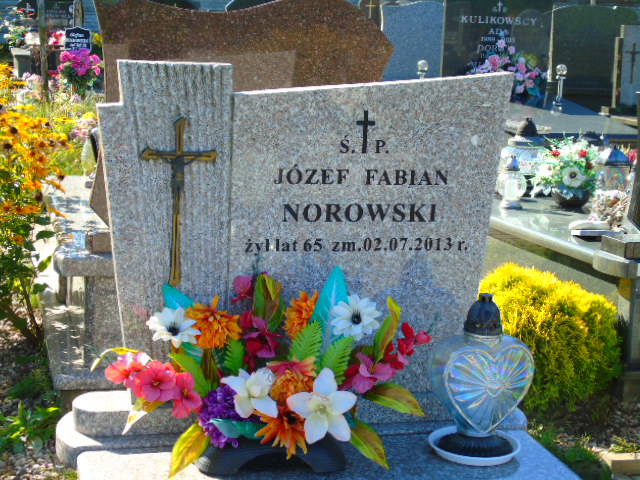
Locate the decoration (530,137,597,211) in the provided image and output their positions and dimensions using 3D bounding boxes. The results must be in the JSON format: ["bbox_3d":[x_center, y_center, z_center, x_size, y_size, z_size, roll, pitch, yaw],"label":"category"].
[{"bbox_3d":[0.896,-0.247,4.200,0.245,0.265,0.235,0,11,-12],"label":"decoration"}]

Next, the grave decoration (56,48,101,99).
[{"bbox_3d":[-1.854,-1.278,8.800,0.340,0.390,0.320,0,11,-12],"label":"grave decoration"}]

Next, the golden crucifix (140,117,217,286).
[{"bbox_3d":[-0.275,-0.075,2.236,0.150,0.338,0.030,0,11,-12],"label":"golden crucifix"}]

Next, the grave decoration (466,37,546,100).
[{"bbox_3d":[1.358,-1.235,8.300,0.550,0.470,0.380,0,11,-12],"label":"grave decoration"}]

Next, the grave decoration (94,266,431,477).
[{"bbox_3d":[-0.124,0.240,2.212,0.610,0.370,0.280,0,11,-12],"label":"grave decoration"}]

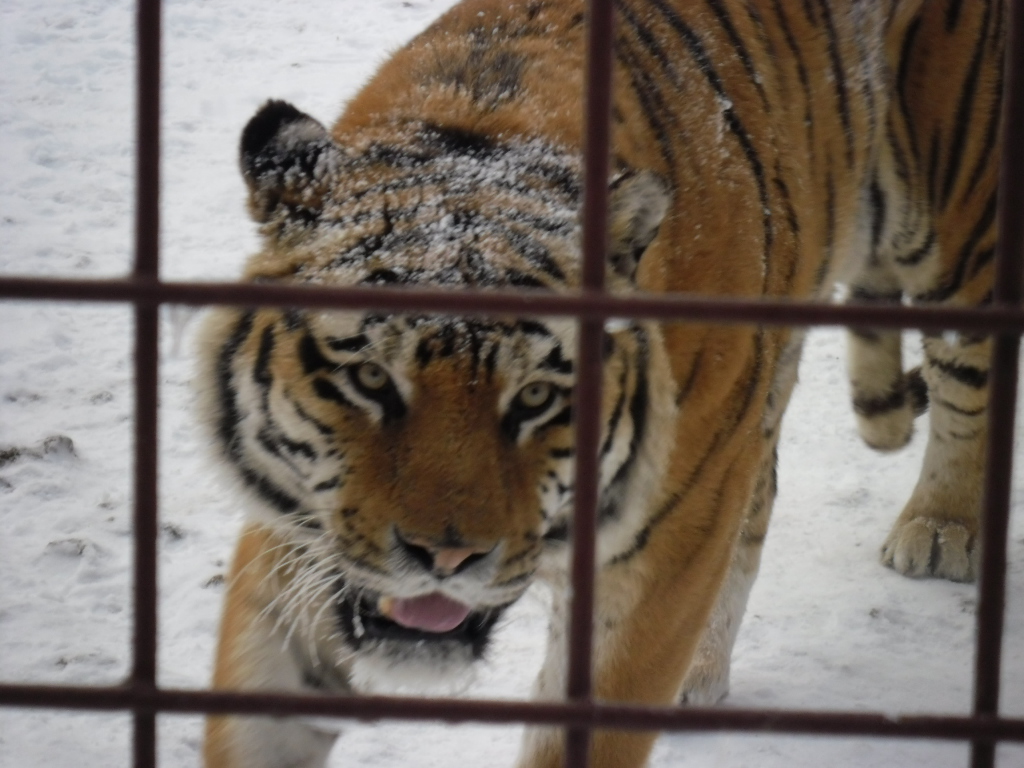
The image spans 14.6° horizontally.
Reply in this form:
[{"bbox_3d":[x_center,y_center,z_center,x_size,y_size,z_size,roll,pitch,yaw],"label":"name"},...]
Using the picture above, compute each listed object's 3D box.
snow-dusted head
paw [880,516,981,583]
[{"bbox_3d":[-0.062,0.007,3.300,0.390,0.420,0.400,6,18,-6],"label":"snow-dusted head"},{"bbox_3d":[0.524,0.184,4.843,0.131,0.075,0.150,5,12,13],"label":"paw"}]

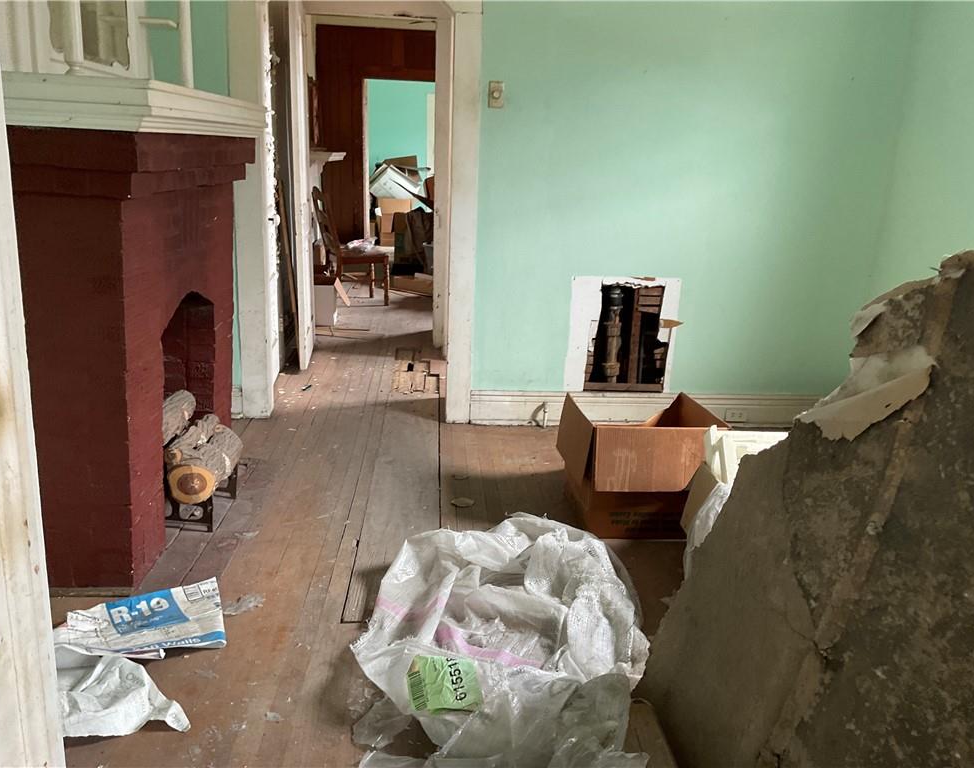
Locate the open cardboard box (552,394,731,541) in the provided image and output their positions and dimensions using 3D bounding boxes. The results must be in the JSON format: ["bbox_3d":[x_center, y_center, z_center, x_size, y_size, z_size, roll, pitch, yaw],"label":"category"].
[{"bbox_3d":[0.539,0.280,3.049,0.510,0.390,0.520,1,13,-6],"label":"open cardboard box"}]

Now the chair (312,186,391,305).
[{"bbox_3d":[-1.253,-1.273,7.947,0.580,1.045,0.480,-4,15,-24],"label":"chair"}]

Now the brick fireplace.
[{"bbox_3d":[-1.160,-0.176,2.880,0.460,1.245,1.360,1,13,-3],"label":"brick fireplace"}]

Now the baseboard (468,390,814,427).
[{"bbox_3d":[0.866,0.129,4.216,1.905,0.168,0.025,1,13,-3],"label":"baseboard"}]

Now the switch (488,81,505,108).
[{"bbox_3d":[0.040,-1.290,3.828,0.070,0.114,0.022,1,13,-3],"label":"switch"}]

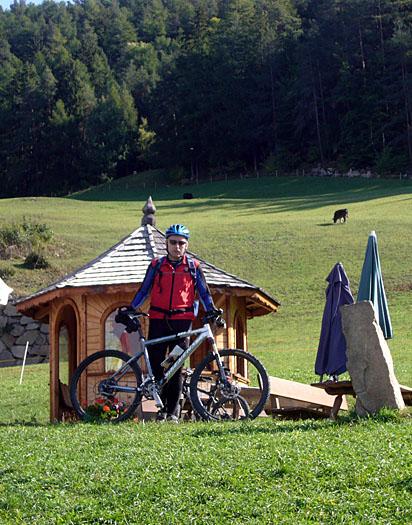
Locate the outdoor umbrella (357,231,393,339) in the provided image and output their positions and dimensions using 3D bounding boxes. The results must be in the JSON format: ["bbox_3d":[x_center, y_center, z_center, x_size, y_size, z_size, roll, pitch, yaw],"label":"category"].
[{"bbox_3d":[1.903,0.855,16.671,0.470,2.490,0.470,1,-11,0],"label":"outdoor umbrella"}]

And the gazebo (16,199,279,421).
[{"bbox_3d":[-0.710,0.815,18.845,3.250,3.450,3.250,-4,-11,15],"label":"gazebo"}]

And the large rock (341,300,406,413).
[{"bbox_3d":[1.584,0.958,14.000,0.600,1.170,0.380,-1,-11,0],"label":"large rock"}]

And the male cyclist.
[{"bbox_3d":[-0.287,0.521,13.050,0.830,1.800,0.480,-1,-11,0],"label":"male cyclist"}]

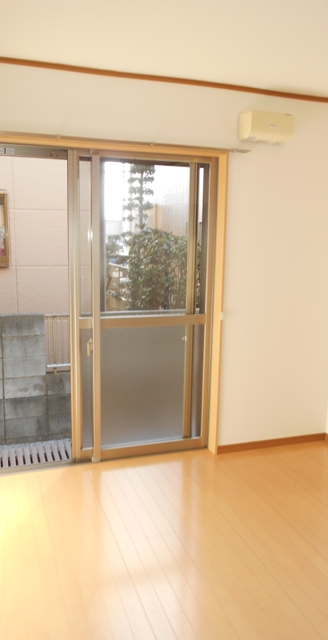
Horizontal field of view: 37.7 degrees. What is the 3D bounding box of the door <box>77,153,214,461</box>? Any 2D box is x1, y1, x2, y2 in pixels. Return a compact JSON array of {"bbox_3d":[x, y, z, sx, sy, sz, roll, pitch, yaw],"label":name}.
[{"bbox_3d":[-0.121,-0.051,3.236,0.961,1.999,0.085,-2,10,-18],"label":"door"}]

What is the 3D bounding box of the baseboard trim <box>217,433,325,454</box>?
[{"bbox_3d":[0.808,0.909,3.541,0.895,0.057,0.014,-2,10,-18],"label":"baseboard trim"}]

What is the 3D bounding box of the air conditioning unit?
[{"bbox_3d":[0.649,-1.214,3.034,0.305,0.170,0.160,-2,10,-18],"label":"air conditioning unit"}]

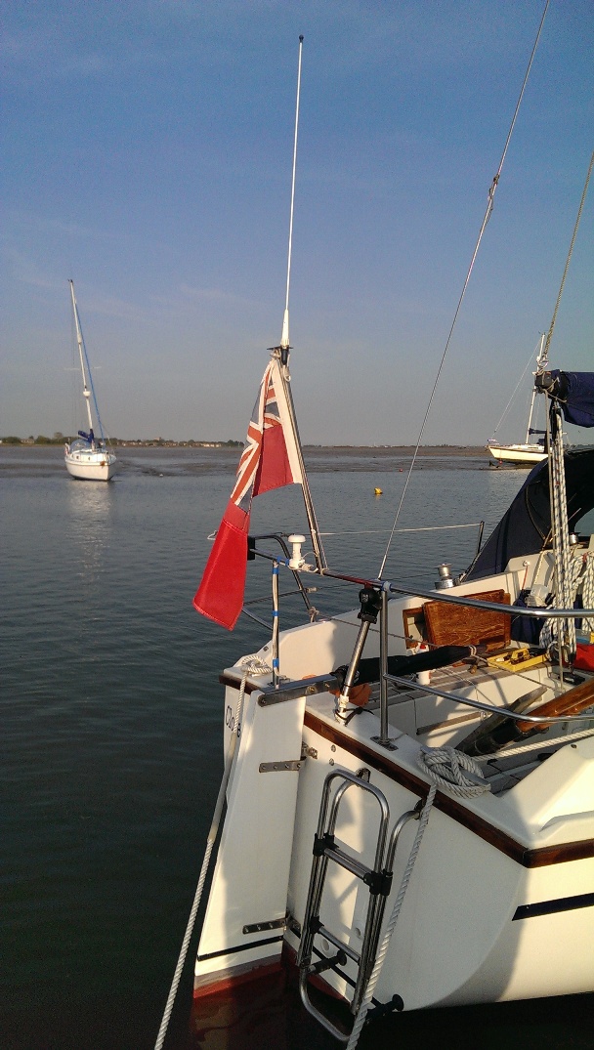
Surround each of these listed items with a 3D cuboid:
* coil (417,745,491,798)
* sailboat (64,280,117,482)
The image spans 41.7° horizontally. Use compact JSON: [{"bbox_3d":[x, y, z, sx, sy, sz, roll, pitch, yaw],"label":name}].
[{"bbox_3d":[0.479,0.750,2.388,0.160,0.075,0.240,-4,7,-34],"label":"coil"},{"bbox_3d":[-13.289,-8.694,47.790,2.750,11.900,8.500,-8,9,-29],"label":"sailboat"}]

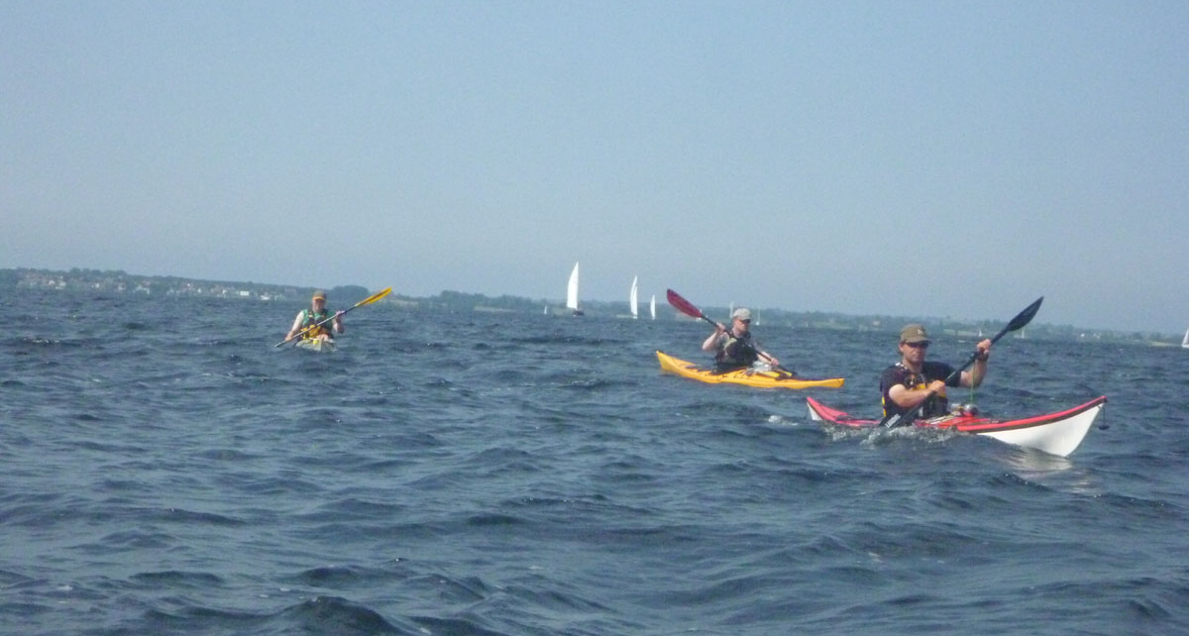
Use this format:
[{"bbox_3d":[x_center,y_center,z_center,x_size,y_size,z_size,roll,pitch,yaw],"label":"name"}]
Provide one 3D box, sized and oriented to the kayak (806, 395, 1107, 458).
[{"bbox_3d":[2.263,0.744,18.294,0.550,0.460,5.250,3,-2,-14],"label":"kayak"}]

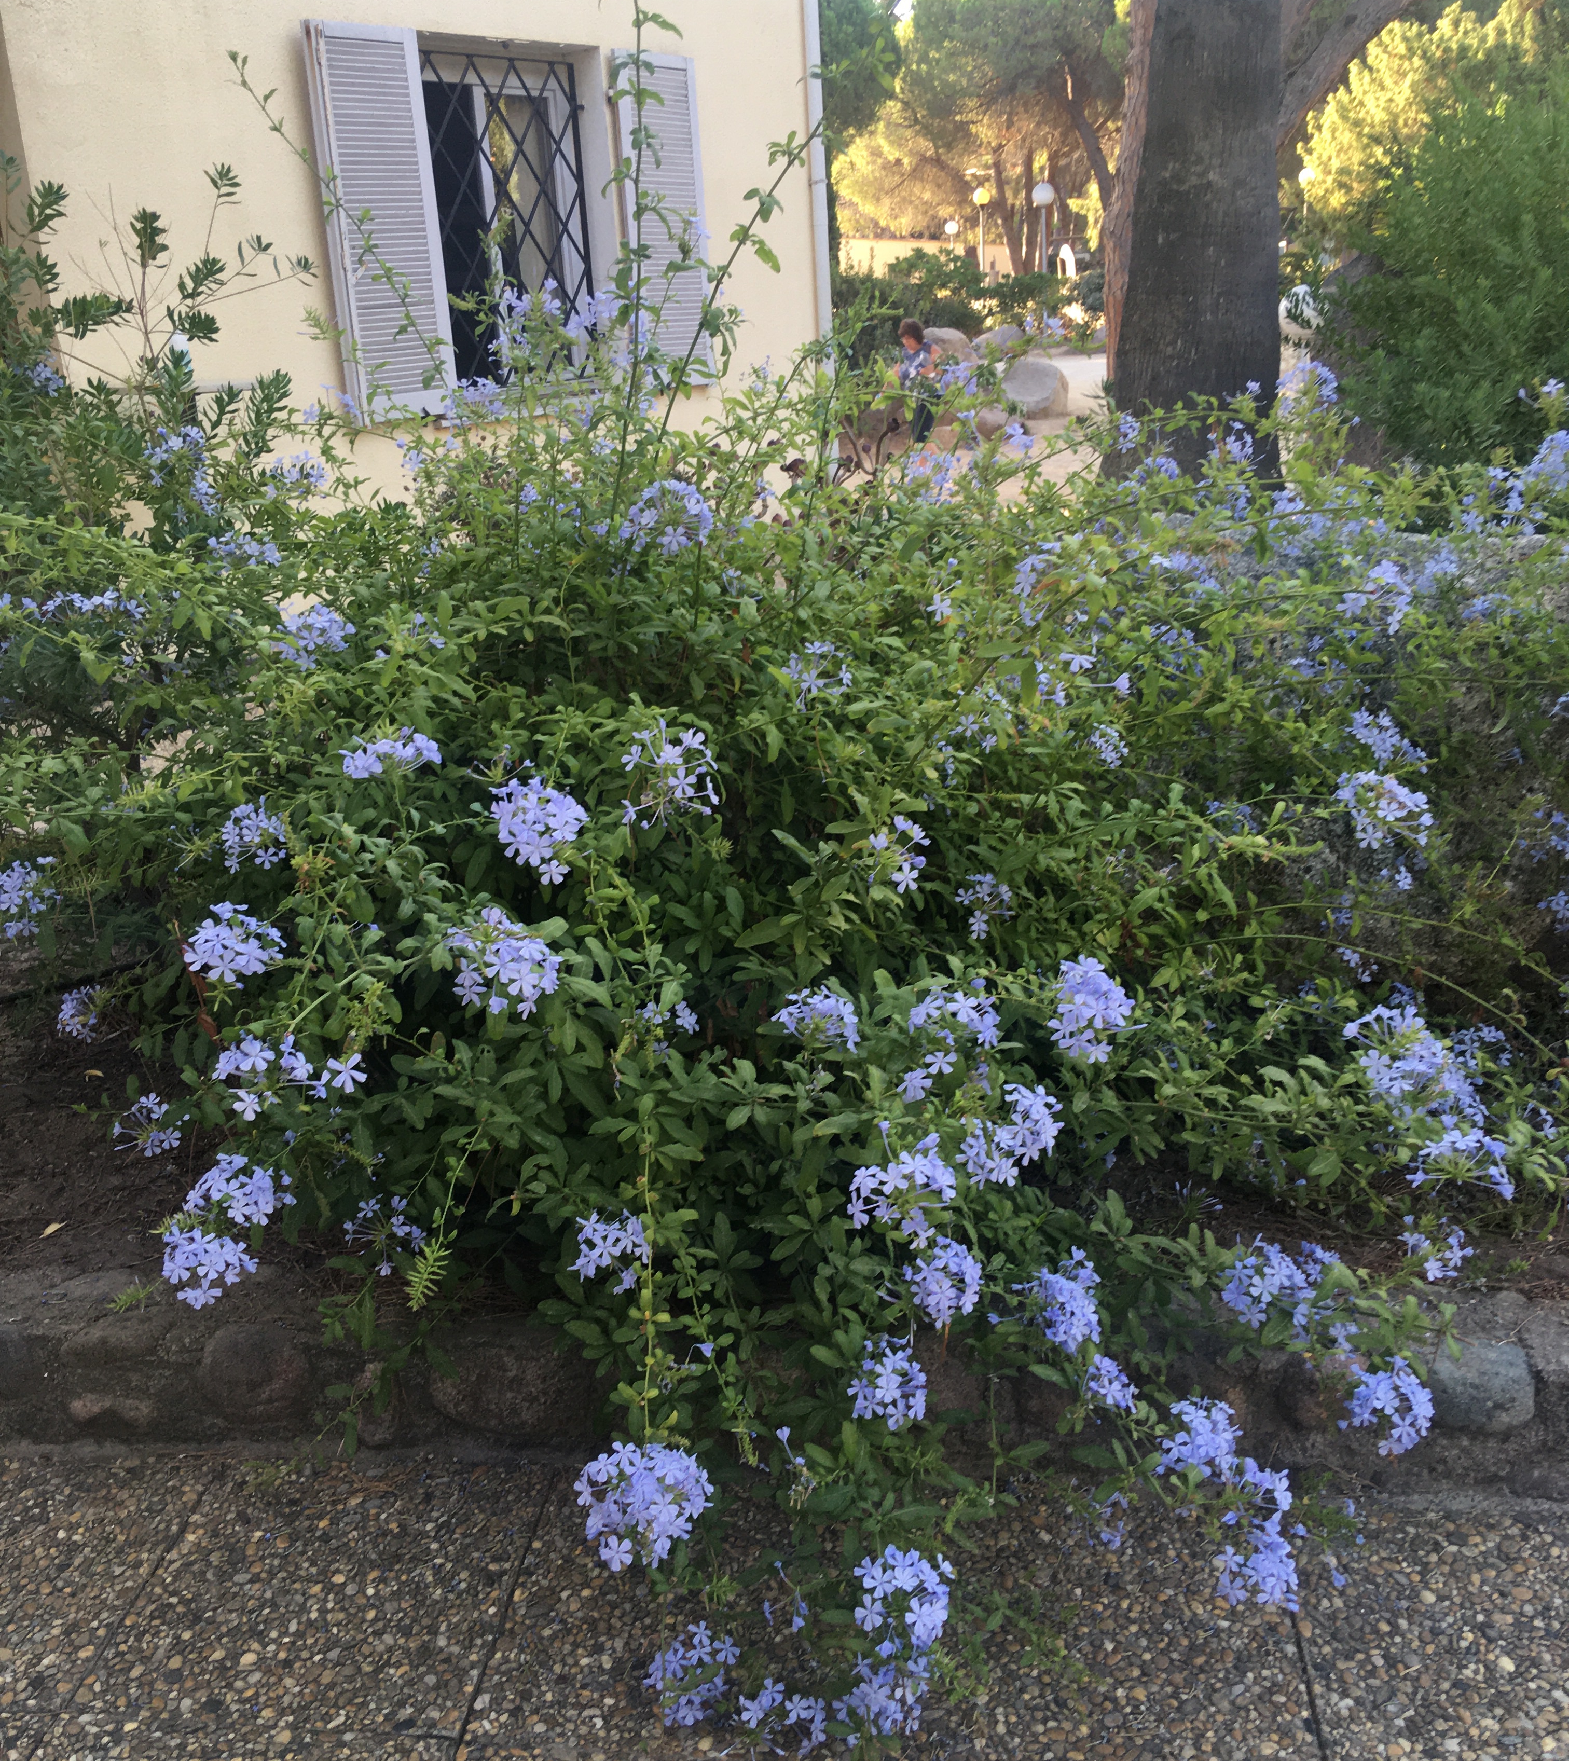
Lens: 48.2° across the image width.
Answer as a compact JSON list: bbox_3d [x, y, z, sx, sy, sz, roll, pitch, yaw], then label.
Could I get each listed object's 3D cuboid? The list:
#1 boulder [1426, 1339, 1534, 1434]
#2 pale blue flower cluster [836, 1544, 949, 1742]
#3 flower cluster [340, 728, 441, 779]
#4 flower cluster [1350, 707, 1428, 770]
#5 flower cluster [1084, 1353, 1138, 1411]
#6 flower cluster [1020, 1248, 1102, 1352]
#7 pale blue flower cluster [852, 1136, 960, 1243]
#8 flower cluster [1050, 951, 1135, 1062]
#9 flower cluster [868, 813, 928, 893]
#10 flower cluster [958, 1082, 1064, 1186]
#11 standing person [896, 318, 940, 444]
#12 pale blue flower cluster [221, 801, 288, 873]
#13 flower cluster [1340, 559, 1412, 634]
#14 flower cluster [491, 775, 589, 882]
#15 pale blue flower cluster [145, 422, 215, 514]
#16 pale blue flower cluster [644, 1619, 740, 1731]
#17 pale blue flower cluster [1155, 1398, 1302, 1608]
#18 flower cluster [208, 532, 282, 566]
[{"bbox_3d":[0.822,0.598,2.071,0.127,0.115,0.115,0,19,7],"label":"boulder"},{"bbox_3d":[0.103,0.731,1.680,0.114,0.175,0.130,0,19,7],"label":"pale blue flower cluster"},{"bbox_3d":[-0.417,-0.135,1.850,0.105,0.055,0.085,-8,19,-12],"label":"flower cluster"},{"bbox_3d":[0.895,-0.210,2.600,0.114,0.092,0.090,-3,20,0],"label":"flower cluster"},{"bbox_3d":[0.369,0.566,1.980,0.061,0.067,0.060,0,19,7],"label":"flower cluster"},{"bbox_3d":[0.310,0.471,1.970,0.088,0.111,0.085,0,19,9],"label":"flower cluster"},{"bbox_3d":[0.114,0.295,1.680,0.102,0.105,0.095,-3,20,0],"label":"pale blue flower cluster"},{"bbox_3d":[0.315,0.132,1.800,0.087,0.111,0.090,-3,20,0],"label":"flower cluster"},{"bbox_3d":[0.124,-0.029,1.930,0.069,0.083,0.070,-2,19,4],"label":"flower cluster"},{"bbox_3d":[0.231,0.257,1.780,0.108,0.105,0.095,-3,20,0],"label":"flower cluster"},{"bbox_3d":[1.048,-3.714,13.865,0.460,1.400,0.360,7,22,28],"label":"standing person"},{"bbox_3d":[-0.665,-0.054,2.200,0.084,0.090,0.074,0,19,7],"label":"pale blue flower cluster"},{"bbox_3d":[0.702,-0.338,2.080,0.082,0.082,0.075,3,20,18],"label":"flower cluster"},{"bbox_3d":[-0.240,-0.051,1.720,0.094,0.098,0.090,-6,19,-8],"label":"flower cluster"},{"bbox_3d":[-0.844,-0.576,2.450,0.101,0.126,0.100,-3,19,0],"label":"pale blue flower cluster"},{"bbox_3d":[-0.101,0.869,1.920,0.107,0.118,0.090,-3,19,0],"label":"pale blue flower cluster"},{"bbox_3d":[0.468,0.657,1.850,0.155,0.223,0.130,-3,20,0],"label":"pale blue flower cluster"},{"bbox_3d":[-0.786,-0.483,2.550,0.109,0.060,0.085,-3,19,0],"label":"flower cluster"}]

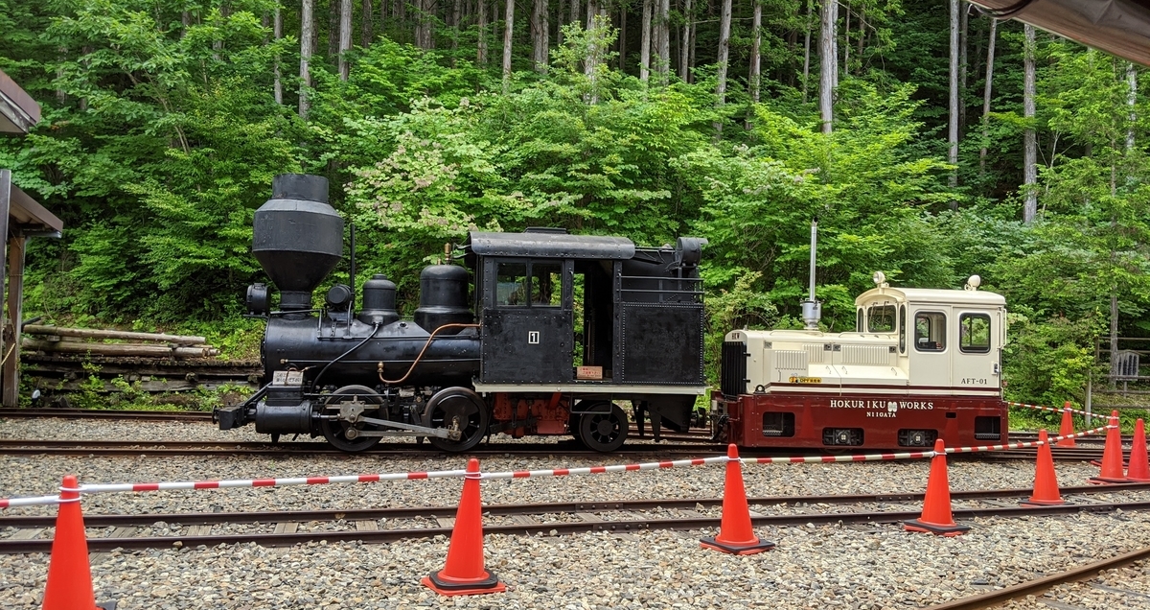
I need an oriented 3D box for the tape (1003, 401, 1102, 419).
[{"bbox_3d":[7.438,1.604,13.701,0.326,0.100,3.571,1,-3,6],"label":"tape"}]

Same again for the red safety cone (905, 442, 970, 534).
[{"bbox_3d":[2.879,1.423,7.117,0.380,0.700,0.380,4,-4,-42],"label":"red safety cone"}]

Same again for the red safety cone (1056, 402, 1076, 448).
[{"bbox_3d":[7.575,1.839,13.814,0.380,0.700,0.380,4,-4,-42],"label":"red safety cone"}]

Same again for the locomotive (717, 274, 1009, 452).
[{"bbox_3d":[3.621,0.724,11.744,3.550,2.290,1.440,1,-3,-7],"label":"locomotive"}]

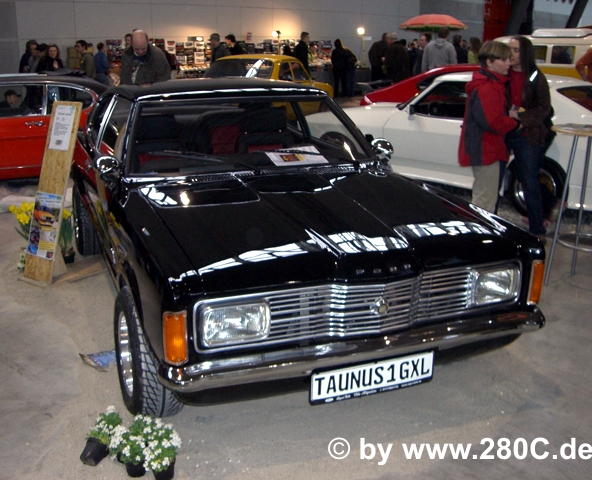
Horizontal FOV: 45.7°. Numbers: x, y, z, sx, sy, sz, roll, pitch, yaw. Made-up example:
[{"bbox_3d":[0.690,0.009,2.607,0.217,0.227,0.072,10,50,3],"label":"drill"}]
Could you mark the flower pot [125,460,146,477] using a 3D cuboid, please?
[{"bbox_3d":[-0.615,0.857,2.691,0.086,0.080,0.086,0,16,0],"label":"flower pot"}]

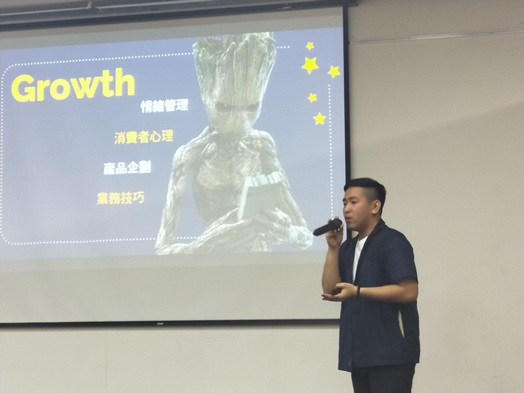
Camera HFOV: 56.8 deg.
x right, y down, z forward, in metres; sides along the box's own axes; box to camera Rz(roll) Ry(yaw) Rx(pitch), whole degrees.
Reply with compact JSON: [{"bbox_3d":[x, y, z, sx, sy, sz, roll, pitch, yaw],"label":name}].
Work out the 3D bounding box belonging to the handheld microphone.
[{"bbox_3d":[0.299,0.141,2.210,0.050,0.050,0.210,-6,6,43],"label":"handheld microphone"}]

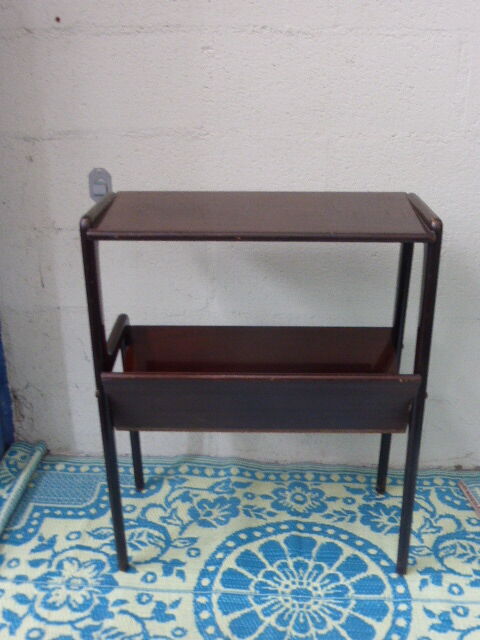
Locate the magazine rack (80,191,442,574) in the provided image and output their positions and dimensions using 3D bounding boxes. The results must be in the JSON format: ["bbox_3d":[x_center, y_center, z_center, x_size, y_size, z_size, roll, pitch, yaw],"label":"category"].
[{"bbox_3d":[0.039,0.117,1.411,0.563,0.703,0.279,0,25,2],"label":"magazine rack"}]

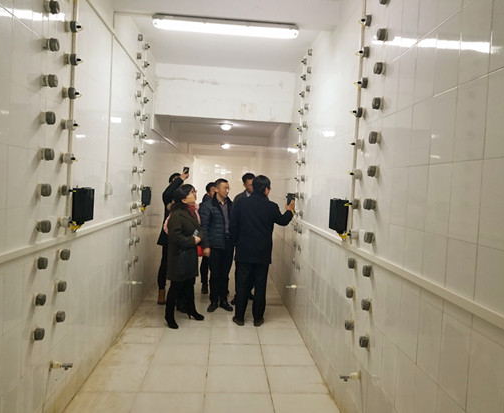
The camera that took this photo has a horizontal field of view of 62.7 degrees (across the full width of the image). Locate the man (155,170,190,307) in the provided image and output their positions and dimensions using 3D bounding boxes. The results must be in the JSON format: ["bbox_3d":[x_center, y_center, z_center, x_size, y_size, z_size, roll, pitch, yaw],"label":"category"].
[{"bbox_3d":[-1.061,0.402,5.516,0.500,1.790,0.520,2,3,-13],"label":"man"}]

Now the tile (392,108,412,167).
[{"bbox_3d":[0.778,-0.347,2.112,0.010,0.298,0.192,3,3,-4],"label":"tile"}]

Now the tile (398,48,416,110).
[{"bbox_3d":[0.811,-0.657,2.150,0.010,0.305,0.200,3,2,-4],"label":"tile"}]

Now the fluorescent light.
[{"bbox_3d":[-0.223,-1.548,3.553,1.265,0.090,0.110,3,2,-4],"label":"fluorescent light"}]

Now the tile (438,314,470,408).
[{"bbox_3d":[0.787,0.590,1.602,0.010,0.303,0.198,2,3,-4],"label":"tile"}]

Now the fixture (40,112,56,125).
[{"bbox_3d":[-1.123,-0.480,2.267,0.065,0.070,0.070,3,3,-4],"label":"fixture"}]

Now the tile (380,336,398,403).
[{"bbox_3d":[0.720,0.845,2.171,0.010,0.298,0.192,3,3,-4],"label":"tile"}]

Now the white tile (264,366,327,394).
[{"bbox_3d":[0.378,1.472,3.496,0.495,0.010,0.505,3,2,-4],"label":"white tile"}]

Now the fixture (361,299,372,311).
[{"bbox_3d":[0.689,0.593,2.492,0.058,0.068,0.067,2,3,-4],"label":"fixture"}]

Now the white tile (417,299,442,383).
[{"bbox_3d":[0.778,0.583,1.806,0.010,0.305,0.200,3,2,-4],"label":"white tile"}]

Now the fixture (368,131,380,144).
[{"bbox_3d":[0.743,-0.414,2.501,0.058,0.070,0.070,3,2,-4],"label":"fixture"}]

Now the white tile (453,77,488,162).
[{"bbox_3d":[0.828,-0.323,1.561,0.010,0.303,0.198,2,3,-4],"label":"white tile"}]

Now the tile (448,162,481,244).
[{"bbox_3d":[0.814,-0.018,1.575,0.010,0.303,0.198,2,3,-4],"label":"tile"}]

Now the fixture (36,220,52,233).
[{"bbox_3d":[-1.153,0.115,2.294,0.062,0.070,0.070,3,3,-4],"label":"fixture"}]

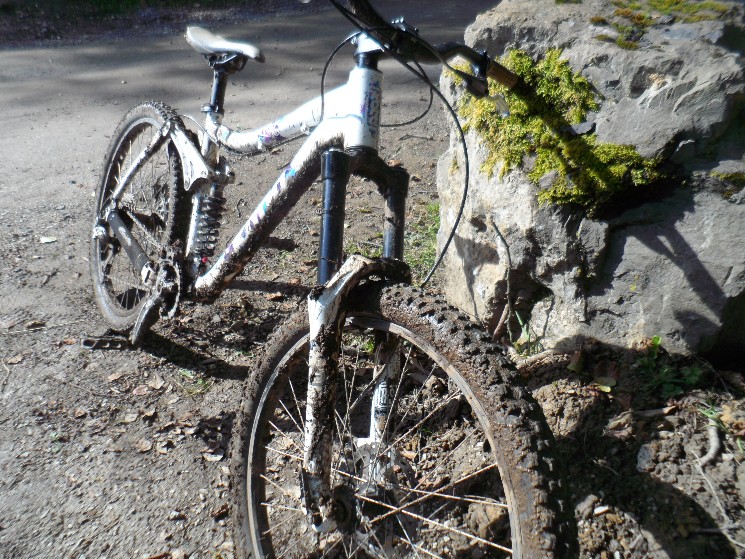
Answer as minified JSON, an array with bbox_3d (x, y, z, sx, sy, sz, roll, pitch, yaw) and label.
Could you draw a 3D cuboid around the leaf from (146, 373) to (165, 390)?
[{"bbox_3d":[-0.573,0.272,1.486,0.043,0.014,0.050,-8,34,-22],"label":"leaf"}]

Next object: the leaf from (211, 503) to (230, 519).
[{"bbox_3d":[-0.319,0.485,1.176,0.042,0.014,0.017,-23,41,-39],"label":"leaf"}]

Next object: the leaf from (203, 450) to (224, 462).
[{"bbox_3d":[-0.368,0.410,1.296,0.044,0.012,0.025,-4,33,-17],"label":"leaf"}]

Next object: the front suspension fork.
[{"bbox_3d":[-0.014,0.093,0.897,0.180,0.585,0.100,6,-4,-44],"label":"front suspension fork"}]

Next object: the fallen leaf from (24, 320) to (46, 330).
[{"bbox_3d":[-0.985,0.134,1.635,0.058,0.016,0.026,-15,37,-31],"label":"fallen leaf"}]

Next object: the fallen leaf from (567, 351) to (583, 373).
[{"bbox_3d":[0.578,0.236,1.600,0.042,0.042,0.042,20,34,21],"label":"fallen leaf"}]

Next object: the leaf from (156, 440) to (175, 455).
[{"bbox_3d":[-0.483,0.392,1.306,0.037,0.012,0.030,-8,34,-22],"label":"leaf"}]

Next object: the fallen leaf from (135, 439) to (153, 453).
[{"bbox_3d":[-0.532,0.389,1.302,0.038,0.010,0.028,-10,34,-24],"label":"fallen leaf"}]

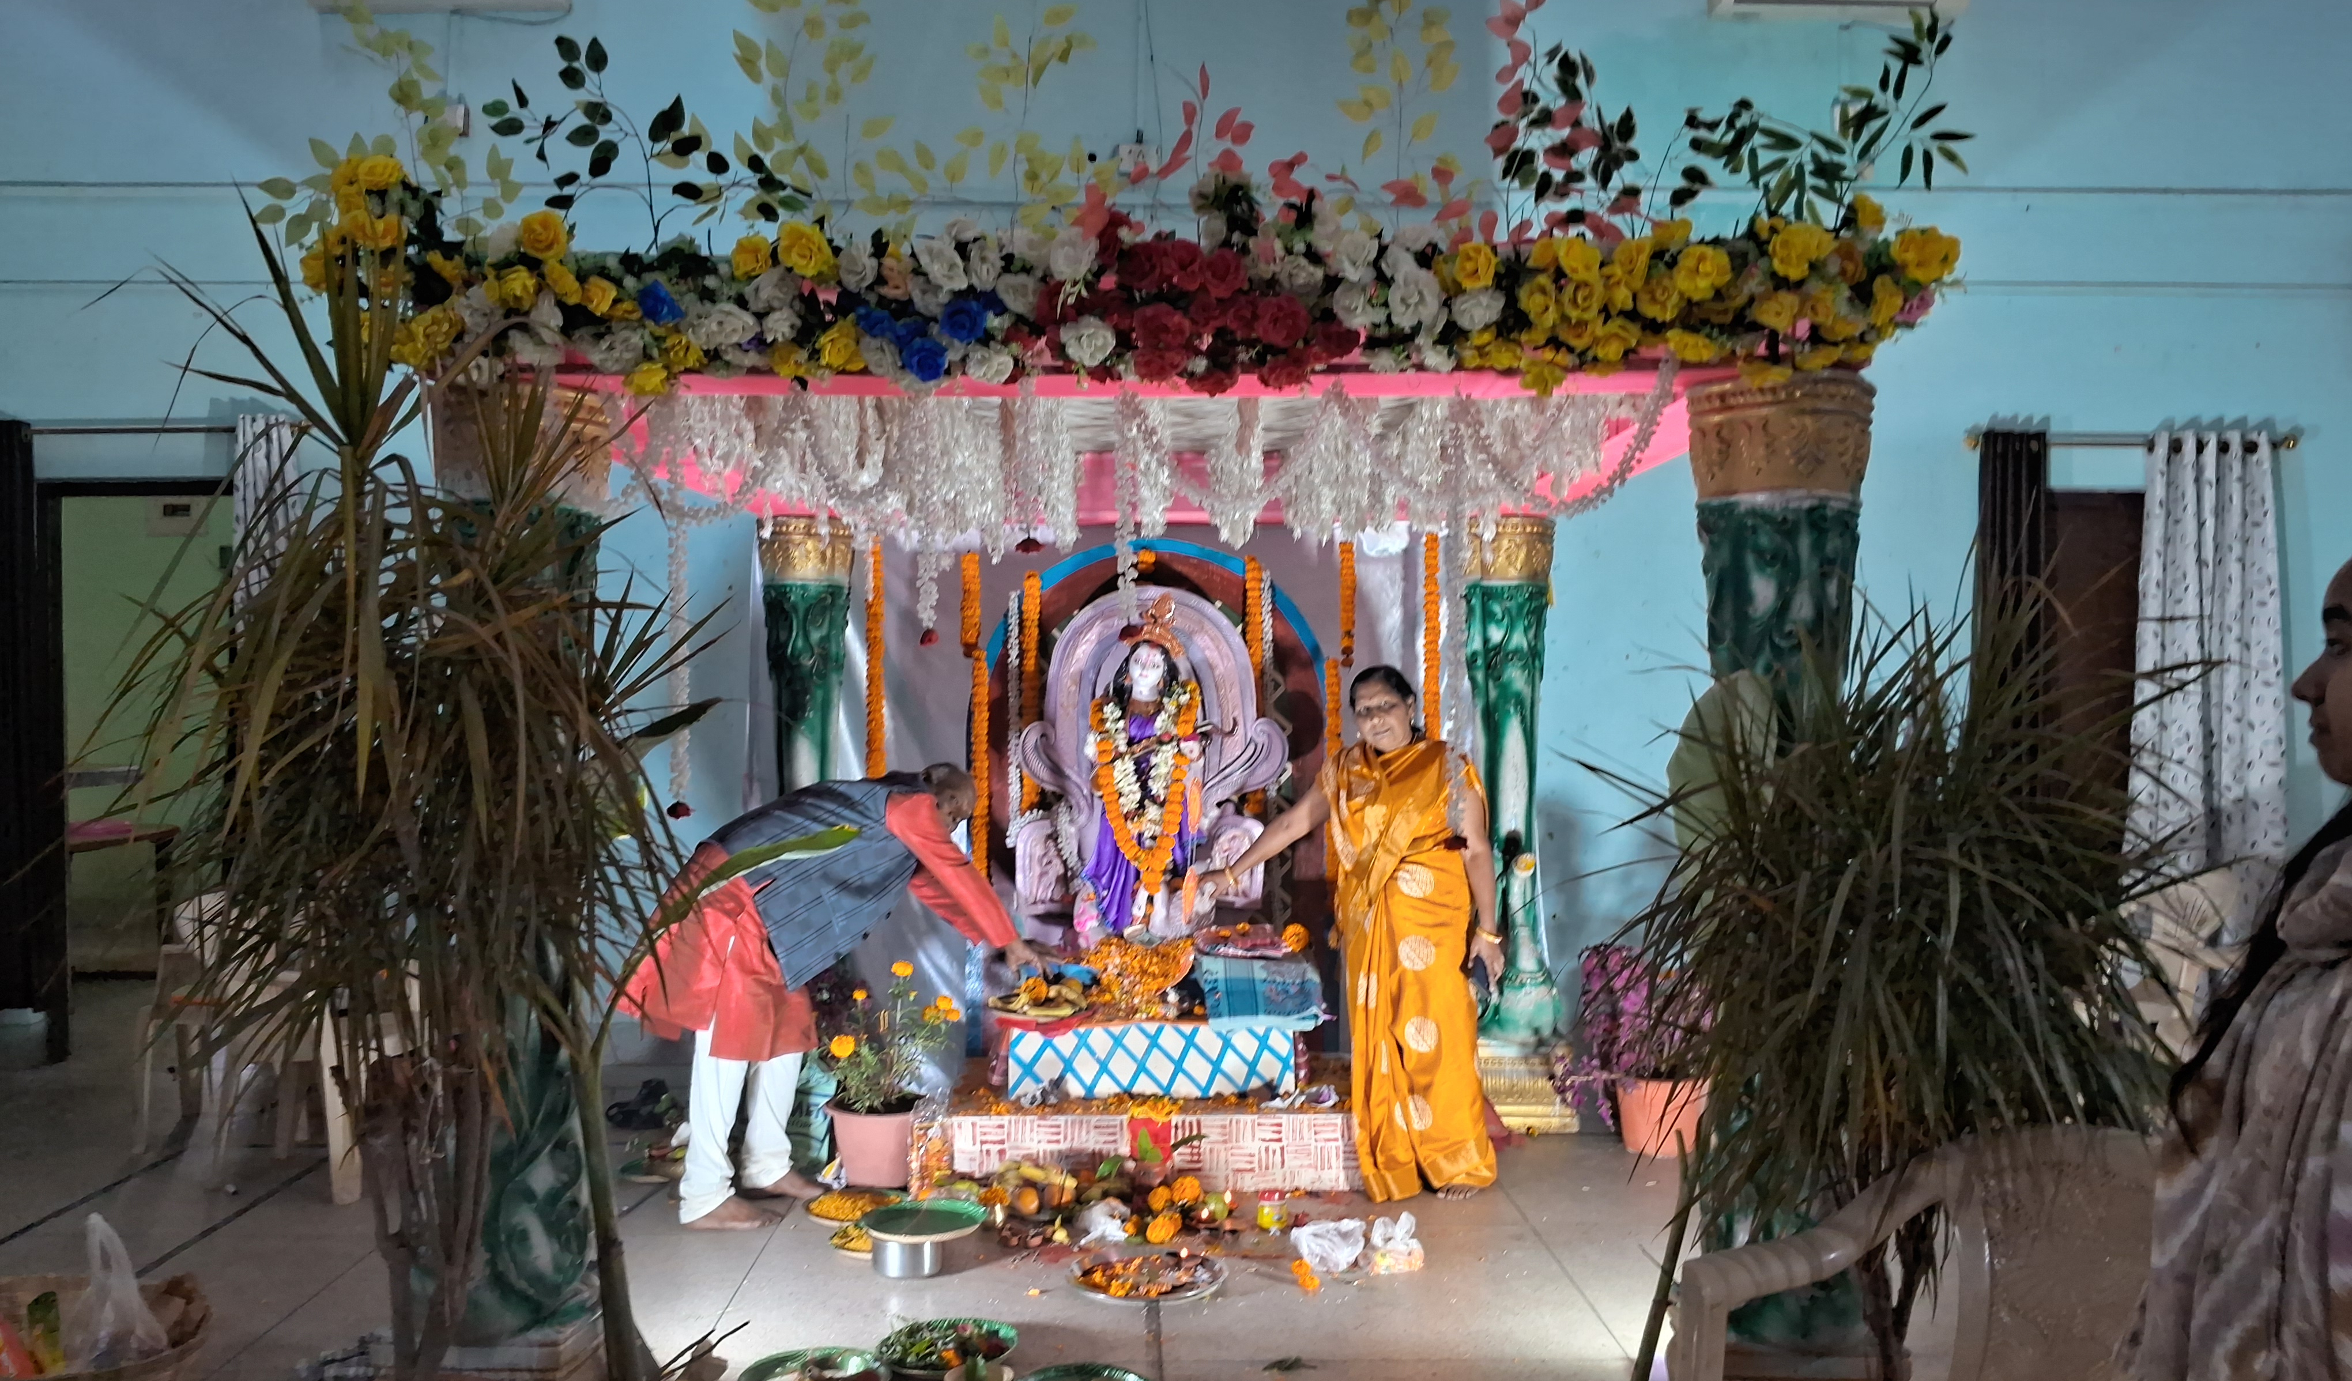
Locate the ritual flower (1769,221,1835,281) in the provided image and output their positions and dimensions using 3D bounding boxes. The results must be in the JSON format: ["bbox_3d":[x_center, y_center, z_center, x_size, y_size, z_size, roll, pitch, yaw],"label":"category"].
[{"bbox_3d":[1.128,-0.790,3.180,0.112,0.099,0.070,0,1,-1],"label":"ritual flower"}]

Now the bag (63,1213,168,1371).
[{"bbox_3d":[-2.018,1.190,3.360,0.185,0.320,0.160,0,0,-17],"label":"bag"}]

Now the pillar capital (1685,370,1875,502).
[{"bbox_3d":[1.075,-0.446,3.140,0.335,0.220,0.335,0,0,0],"label":"pillar capital"}]

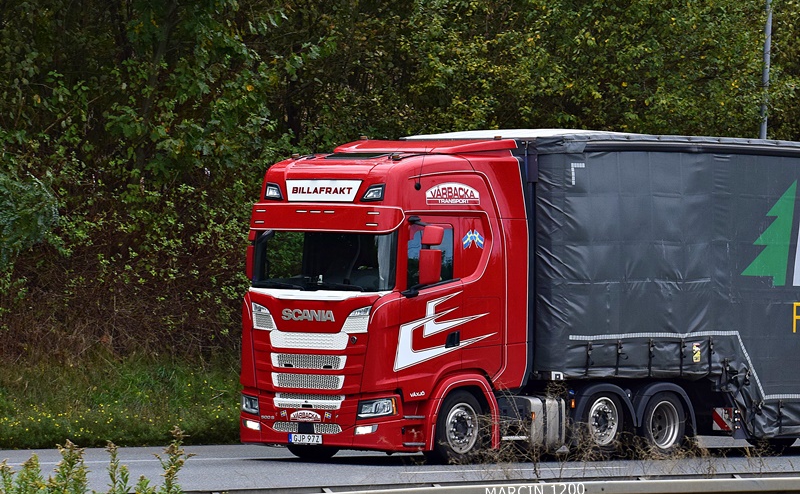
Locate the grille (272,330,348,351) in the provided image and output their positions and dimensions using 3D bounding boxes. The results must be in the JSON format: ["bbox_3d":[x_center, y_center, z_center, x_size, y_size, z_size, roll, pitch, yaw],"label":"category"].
[{"bbox_3d":[-1.061,1.087,37.919,1.280,0.215,0.100,1,0,42],"label":"grille"}]

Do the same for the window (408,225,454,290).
[{"bbox_3d":[0.350,0.111,37.726,0.060,0.760,0.820,1,0,42],"label":"window"}]

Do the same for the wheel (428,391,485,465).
[{"bbox_3d":[0.620,2.113,38.268,0.340,0.930,0.930,1,0,42],"label":"wheel"}]

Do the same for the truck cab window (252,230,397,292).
[{"bbox_3d":[-0.941,0.144,38.043,2.240,0.720,0.280,1,0,42],"label":"truck cab window"}]

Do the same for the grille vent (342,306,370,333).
[{"bbox_3d":[-0.479,0.832,37.464,0.460,0.320,0.130,1,0,42],"label":"grille vent"}]

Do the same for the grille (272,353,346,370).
[{"bbox_3d":[-1.065,1.335,37.918,1.220,0.175,0.100,1,0,42],"label":"grille"}]

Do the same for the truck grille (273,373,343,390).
[{"bbox_3d":[-1.068,1.564,37.916,1.190,0.175,0.100,1,0,42],"label":"truck grille"}]

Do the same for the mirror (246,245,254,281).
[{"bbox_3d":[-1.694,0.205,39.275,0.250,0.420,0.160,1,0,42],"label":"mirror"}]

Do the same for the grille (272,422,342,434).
[{"bbox_3d":[-1.082,2.103,37.906,1.120,0.120,0.090,1,0,42],"label":"grille"}]

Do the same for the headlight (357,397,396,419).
[{"bbox_3d":[-0.256,1.845,37.319,0.440,0.240,0.230,1,0,42],"label":"headlight"}]

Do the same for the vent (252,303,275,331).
[{"bbox_3d":[-1.569,0.822,38.450,0.460,0.320,0.130,1,0,42],"label":"vent"}]

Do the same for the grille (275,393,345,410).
[{"bbox_3d":[-1.057,1.787,37.916,1.150,0.185,0.100,1,0,42],"label":"grille"}]

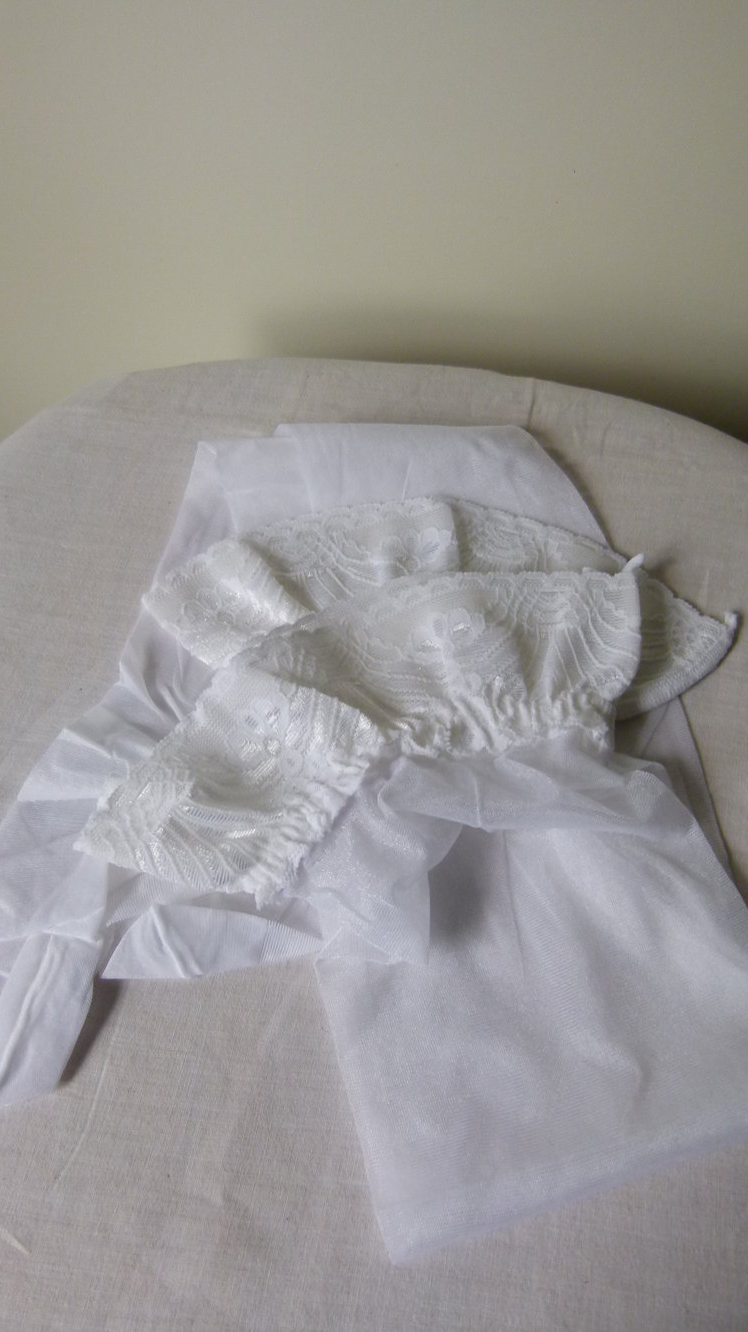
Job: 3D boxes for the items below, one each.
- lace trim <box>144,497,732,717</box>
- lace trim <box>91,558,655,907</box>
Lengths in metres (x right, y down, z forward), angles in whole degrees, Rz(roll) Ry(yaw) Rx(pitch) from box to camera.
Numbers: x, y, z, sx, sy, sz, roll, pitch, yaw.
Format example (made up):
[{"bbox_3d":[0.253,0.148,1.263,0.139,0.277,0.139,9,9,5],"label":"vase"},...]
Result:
[{"bbox_3d":[0.028,-0.032,0.422,0.256,0.032,0.105,5,58,3],"label":"lace trim"},{"bbox_3d":[0.007,0.017,0.383,0.256,0.037,0.111,-18,60,-11],"label":"lace trim"}]

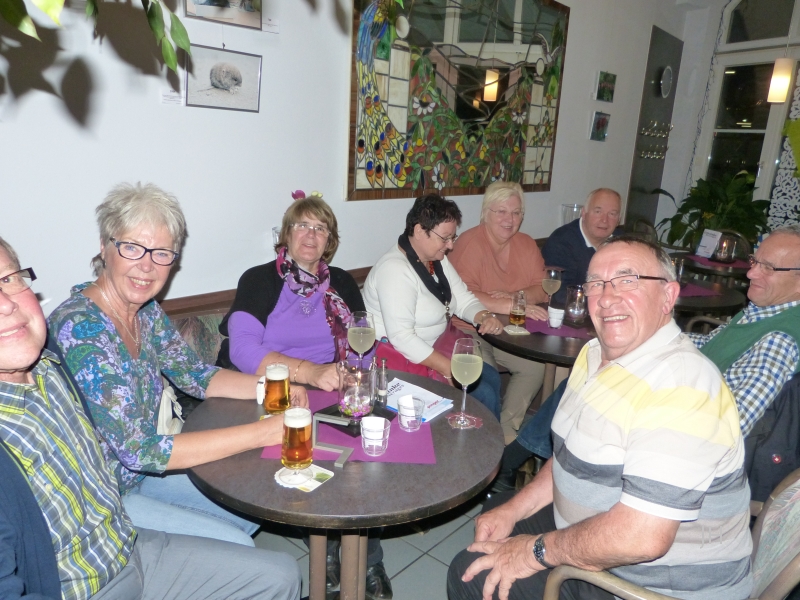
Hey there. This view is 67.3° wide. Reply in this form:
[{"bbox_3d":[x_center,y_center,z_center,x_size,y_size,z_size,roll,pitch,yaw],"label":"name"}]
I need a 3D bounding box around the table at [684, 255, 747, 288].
[{"bbox_3d":[2.279,0.090,4.364,0.800,0.730,0.800,14,18,39],"label":"table"}]

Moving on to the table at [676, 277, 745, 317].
[{"bbox_3d":[1.433,0.287,3.424,0.800,0.730,0.800,14,18,39],"label":"table"}]

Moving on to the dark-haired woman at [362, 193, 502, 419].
[{"bbox_3d":[0.100,0.210,2.400,0.720,1.250,0.520,10,16,27],"label":"dark-haired woman"}]

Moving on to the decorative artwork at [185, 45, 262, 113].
[{"bbox_3d":[-0.634,-0.805,2.193,0.020,0.212,0.305,14,18,39],"label":"decorative artwork"}]

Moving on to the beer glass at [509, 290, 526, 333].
[{"bbox_3d":[0.472,0.047,2.392,0.067,0.155,0.067,14,18,39],"label":"beer glass"}]

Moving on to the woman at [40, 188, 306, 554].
[{"bbox_3d":[-0.530,0.370,1.430,0.750,1.320,0.560,9,15,26],"label":"woman"}]

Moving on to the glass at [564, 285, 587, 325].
[{"bbox_3d":[0.750,0.019,2.561,0.096,0.150,0.096,14,18,39],"label":"glass"}]

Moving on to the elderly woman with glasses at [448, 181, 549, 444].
[{"bbox_3d":[0.423,0.093,2.866,0.550,1.290,0.800,-2,15,-18],"label":"elderly woman with glasses"}]

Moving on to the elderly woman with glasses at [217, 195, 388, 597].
[{"bbox_3d":[-0.306,0.285,2.051,0.530,1.250,0.800,-5,16,-27],"label":"elderly woman with glasses"}]

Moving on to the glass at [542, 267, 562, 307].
[{"bbox_3d":[0.652,-0.022,2.577,0.082,0.215,0.082,14,18,39],"label":"glass"}]

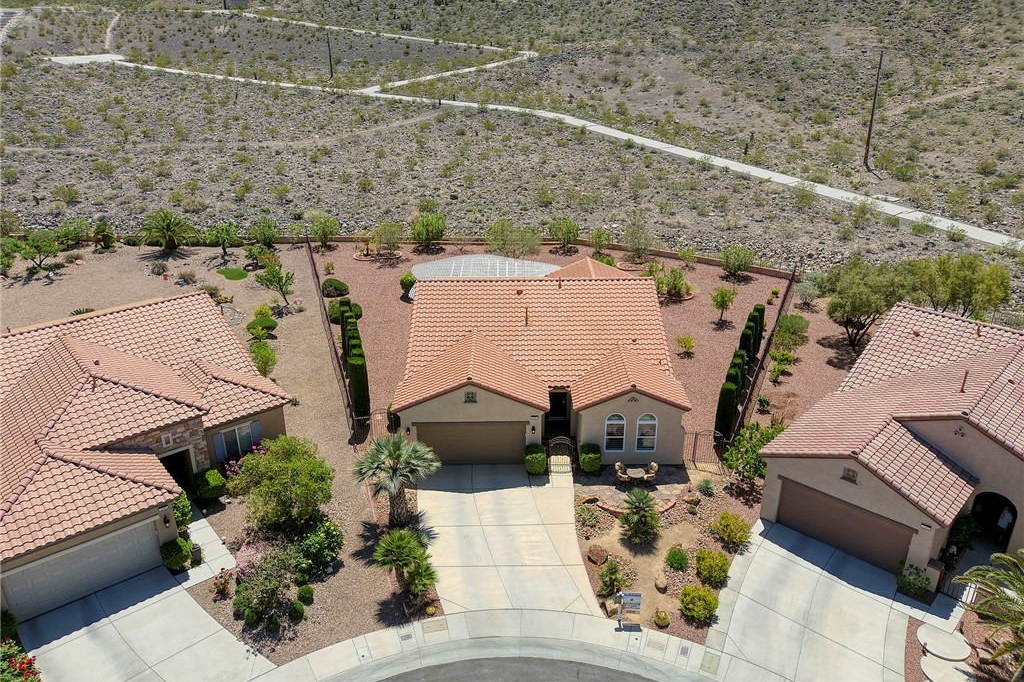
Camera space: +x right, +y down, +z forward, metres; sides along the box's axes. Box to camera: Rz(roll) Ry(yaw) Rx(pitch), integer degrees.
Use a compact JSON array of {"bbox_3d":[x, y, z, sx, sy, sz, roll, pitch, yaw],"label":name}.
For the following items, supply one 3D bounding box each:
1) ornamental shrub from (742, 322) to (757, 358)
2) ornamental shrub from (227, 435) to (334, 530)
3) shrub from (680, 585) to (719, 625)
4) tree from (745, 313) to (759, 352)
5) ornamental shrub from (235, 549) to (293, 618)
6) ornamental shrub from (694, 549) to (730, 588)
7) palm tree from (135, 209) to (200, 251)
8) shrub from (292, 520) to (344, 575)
[{"bbox_3d":[12.986,0.505,42.385,0.740,3.100,0.740,0,24,0],"label":"ornamental shrub"},{"bbox_3d":[-9.404,5.720,31.391,4.200,3.150,4.200,0,23,0],"label":"ornamental shrub"},{"bbox_3d":[6.324,8.911,26.010,1.320,1.250,1.320,0,22,0],"label":"shrub"},{"bbox_3d":[13.830,-0.250,44.400,0.680,2.850,0.680,0,23,0],"label":"tree"},{"bbox_3d":[-8.641,8.432,26.793,1.950,2.000,2.100,0,23,0],"label":"ornamental shrub"},{"bbox_3d":[7.321,8.254,27.986,1.240,1.170,1.240,0,24,0],"label":"ornamental shrub"},{"bbox_3d":[-31.729,-10.095,70.164,5.200,3.500,5.200,0,22,0],"label":"palm tree"},{"bbox_3d":[-7.178,7.659,28.568,1.880,1.800,1.900,0,23,0],"label":"shrub"}]

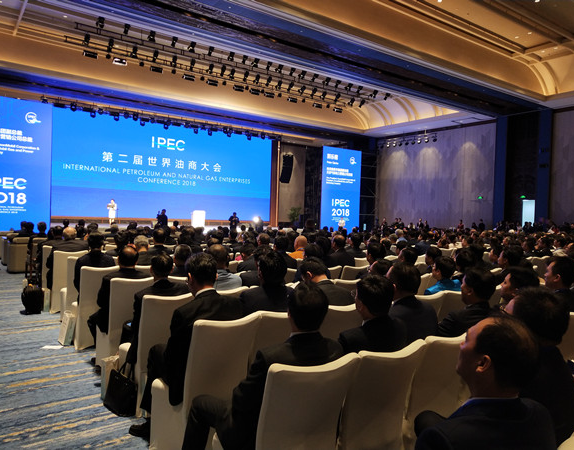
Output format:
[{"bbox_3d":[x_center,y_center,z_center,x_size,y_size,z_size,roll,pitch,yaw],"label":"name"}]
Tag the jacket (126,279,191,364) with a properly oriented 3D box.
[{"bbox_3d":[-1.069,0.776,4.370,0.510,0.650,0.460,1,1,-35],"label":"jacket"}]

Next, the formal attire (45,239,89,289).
[{"bbox_3d":[-3.429,0.579,8.183,0.520,0.640,0.410,1,1,-35],"label":"formal attire"}]

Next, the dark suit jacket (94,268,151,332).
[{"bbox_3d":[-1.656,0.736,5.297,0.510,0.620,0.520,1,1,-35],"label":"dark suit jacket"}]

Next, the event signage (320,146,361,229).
[{"bbox_3d":[4.068,-2.393,39.550,4.160,6.750,0.250,1,1,-38],"label":"event signage"}]

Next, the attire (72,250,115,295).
[{"bbox_3d":[-2.259,0.627,6.117,0.500,0.610,0.400,1,1,-35],"label":"attire"}]

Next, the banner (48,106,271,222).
[{"bbox_3d":[-8.238,-3.741,36.921,17.700,6.670,0.250,1,1,-39],"label":"banner"}]

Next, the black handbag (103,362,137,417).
[{"bbox_3d":[-1.308,1.278,4.131,0.150,0.360,0.340,1,1,-39],"label":"black handbag"}]

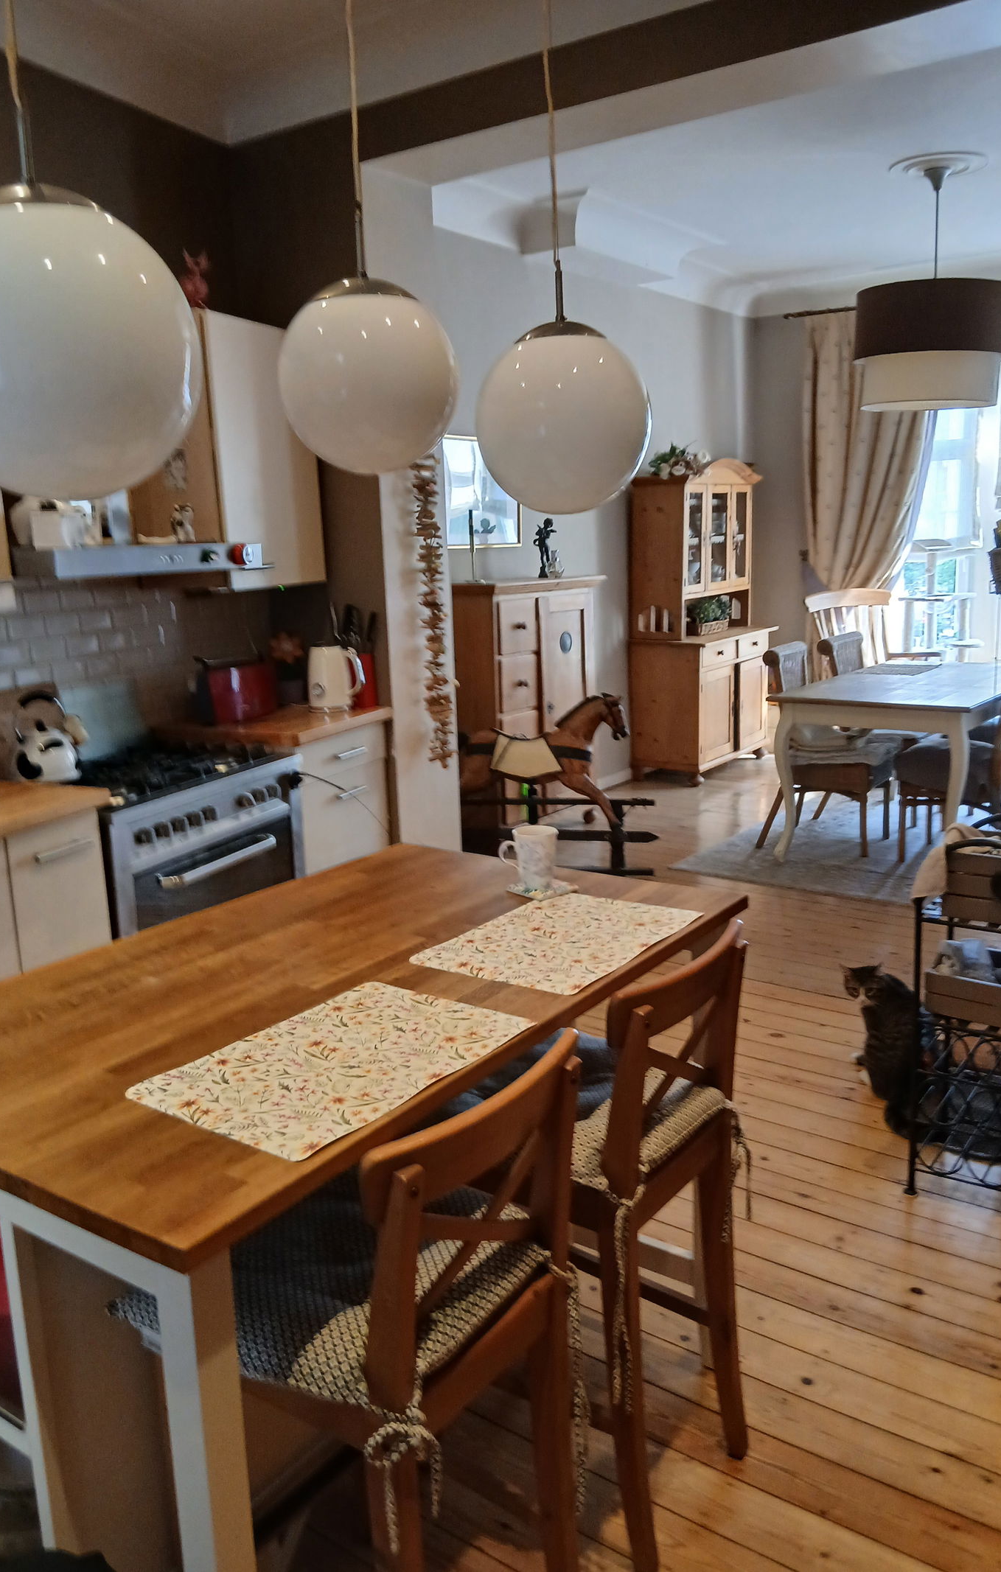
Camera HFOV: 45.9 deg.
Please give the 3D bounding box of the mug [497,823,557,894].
[{"bbox_3d":[0.053,0.133,2.174,0.113,0.103,0.085,-2,12,2],"label":"mug"}]

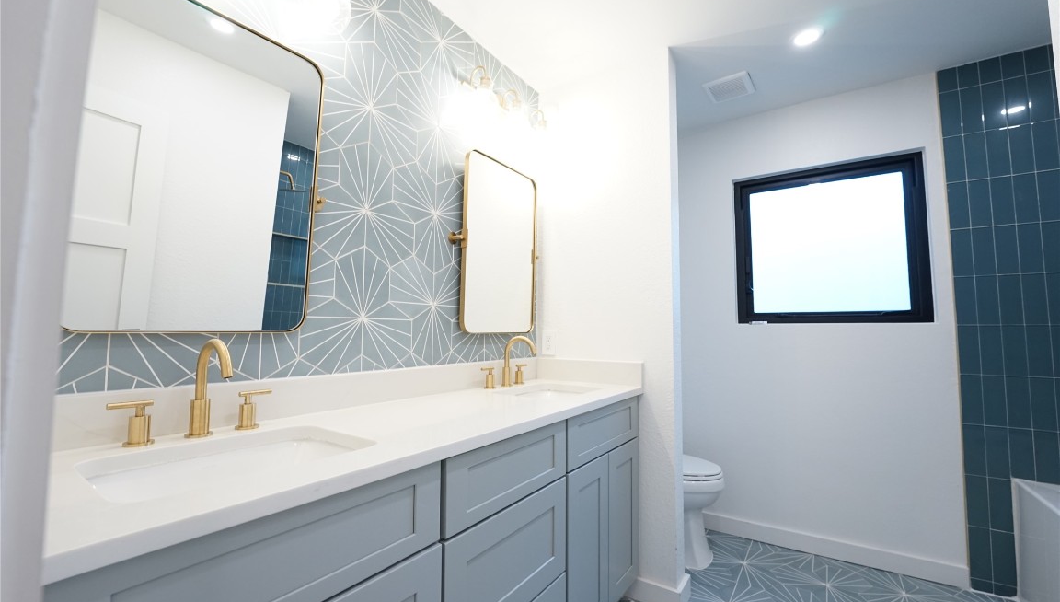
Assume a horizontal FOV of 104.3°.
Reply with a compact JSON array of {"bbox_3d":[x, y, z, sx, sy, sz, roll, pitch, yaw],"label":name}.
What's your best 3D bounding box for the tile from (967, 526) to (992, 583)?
[{"bbox_3d":[2.034,1.137,1.864,0.075,0.229,0.010,-2,-5,35],"label":"tile"}]

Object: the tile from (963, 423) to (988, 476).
[{"bbox_3d":[2.051,0.688,1.901,0.071,0.226,0.010,-2,-5,32],"label":"tile"}]

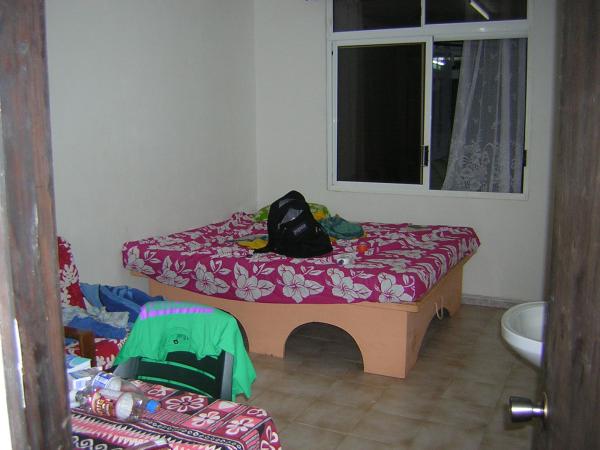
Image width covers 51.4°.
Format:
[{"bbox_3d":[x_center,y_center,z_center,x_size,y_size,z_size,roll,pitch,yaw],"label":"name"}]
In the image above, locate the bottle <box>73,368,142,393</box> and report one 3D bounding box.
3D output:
[{"bbox_3d":[-0.536,0.452,1.745,0.225,0.069,0.069,2,9,12],"label":"bottle"}]

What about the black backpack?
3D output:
[{"bbox_3d":[-0.027,-0.003,4.270,0.470,0.430,0.300,0,9,0],"label":"black backpack"}]

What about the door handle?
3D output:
[{"bbox_3d":[0.436,0.349,1.190,0.074,0.058,0.058,2,9,13],"label":"door handle"}]

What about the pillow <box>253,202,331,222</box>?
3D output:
[{"bbox_3d":[-0.074,-0.093,5.553,0.600,0.170,0.400,4,9,25],"label":"pillow"}]

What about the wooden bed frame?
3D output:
[{"bbox_3d":[0.114,0.527,4.920,2.090,0.450,1.730,4,9,25],"label":"wooden bed frame"}]

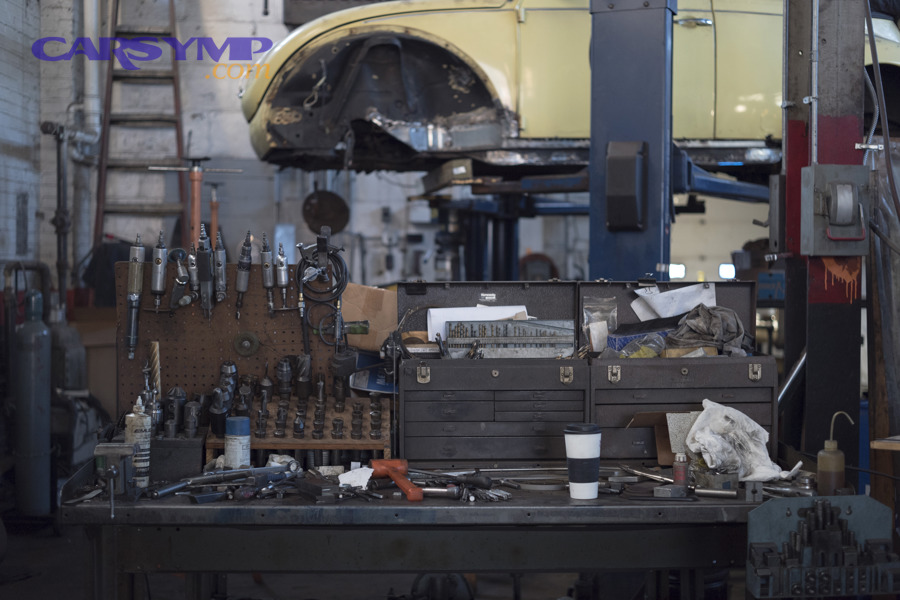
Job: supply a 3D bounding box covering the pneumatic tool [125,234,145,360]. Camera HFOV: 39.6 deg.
[{"bbox_3d":[-0.888,-0.010,3.520,0.041,0.352,0.042,3,3,2],"label":"pneumatic tool"}]

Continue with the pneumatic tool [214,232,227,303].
[{"bbox_3d":[-0.641,-0.091,3.490,0.033,0.194,0.060,0,1,-5],"label":"pneumatic tool"}]

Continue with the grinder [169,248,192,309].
[{"bbox_3d":[-0.757,-0.060,3.510,0.066,0.168,0.060,0,3,2],"label":"grinder"}]

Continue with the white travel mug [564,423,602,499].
[{"bbox_3d":[0.318,0.386,2.980,0.092,0.177,0.092,0,3,2],"label":"white travel mug"}]

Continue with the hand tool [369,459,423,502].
[{"bbox_3d":[-0.121,0.442,3.075,0.105,0.052,0.287,-1,3,-16],"label":"hand tool"}]

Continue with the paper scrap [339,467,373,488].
[{"bbox_3d":[-0.231,0.435,3.060,0.084,0.046,0.050,0,3,2],"label":"paper scrap"}]

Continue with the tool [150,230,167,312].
[{"bbox_3d":[-0.805,-0.078,3.465,0.038,0.226,0.040,3,0,-3],"label":"tool"}]

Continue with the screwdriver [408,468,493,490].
[{"bbox_3d":[-0.010,0.440,3.120,0.262,0.030,0.030,4,4,36],"label":"screwdriver"}]

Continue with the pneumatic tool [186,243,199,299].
[{"bbox_3d":[-0.713,-0.079,3.455,0.038,0.161,0.050,-2,0,33],"label":"pneumatic tool"}]

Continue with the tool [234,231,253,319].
[{"bbox_3d":[-0.571,-0.071,3.465,0.038,0.246,0.040,7,0,-3],"label":"tool"}]

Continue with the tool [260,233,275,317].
[{"bbox_3d":[-0.504,-0.069,3.465,0.038,0.236,0.042,-4,0,-2],"label":"tool"}]

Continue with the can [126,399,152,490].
[{"bbox_3d":[-0.769,0.352,3.090,0.064,0.226,0.064,0,3,2],"label":"can"}]

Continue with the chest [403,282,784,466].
[{"bbox_3d":[0.374,0.200,3.501,1.030,0.501,0.225,0,3,-2],"label":"chest"}]

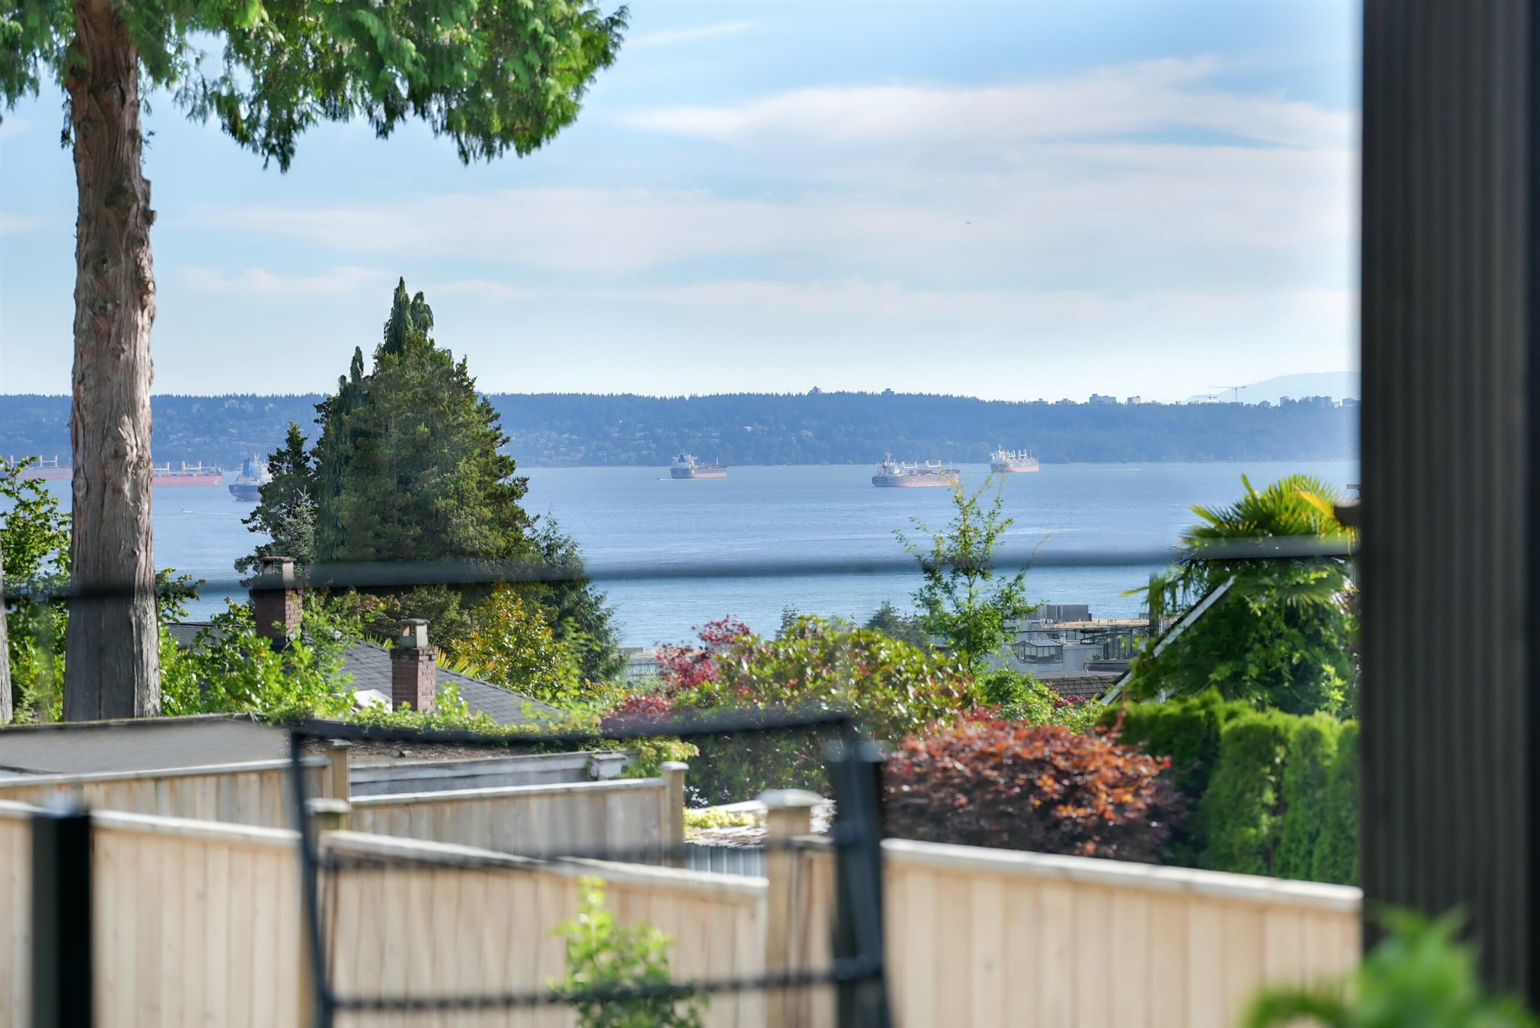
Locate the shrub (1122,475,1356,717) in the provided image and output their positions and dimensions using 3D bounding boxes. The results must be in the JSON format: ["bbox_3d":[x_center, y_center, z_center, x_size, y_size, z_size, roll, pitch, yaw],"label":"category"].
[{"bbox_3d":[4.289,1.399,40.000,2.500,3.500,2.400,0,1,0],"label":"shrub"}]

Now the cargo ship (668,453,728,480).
[{"bbox_3d":[-97.101,-66.394,6200.000,30.000,37.000,178.000,0,1,14],"label":"cargo ship"}]

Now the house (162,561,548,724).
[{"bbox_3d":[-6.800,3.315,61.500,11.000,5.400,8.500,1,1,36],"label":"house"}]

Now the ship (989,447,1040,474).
[{"bbox_3d":[385.720,-85.294,7080.000,31.000,41.000,183.000,0,1,17],"label":"ship"}]

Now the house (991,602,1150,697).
[{"bbox_3d":[19.113,9.080,285.000,11.500,7.500,9.500,0,1,-14],"label":"house"}]

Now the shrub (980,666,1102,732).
[{"bbox_3d":[2.783,1.958,46.000,1.500,1.300,1.400,0,1,0],"label":"shrub"}]

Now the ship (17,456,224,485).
[{"bbox_3d":[-752.650,-49.896,5250.000,190.000,36.000,32.000,0,1,-14],"label":"ship"}]

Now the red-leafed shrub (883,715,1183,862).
[{"bbox_3d":[1.417,2.067,24.000,1.750,1.900,1.600,0,1,0],"label":"red-leafed shrub"}]

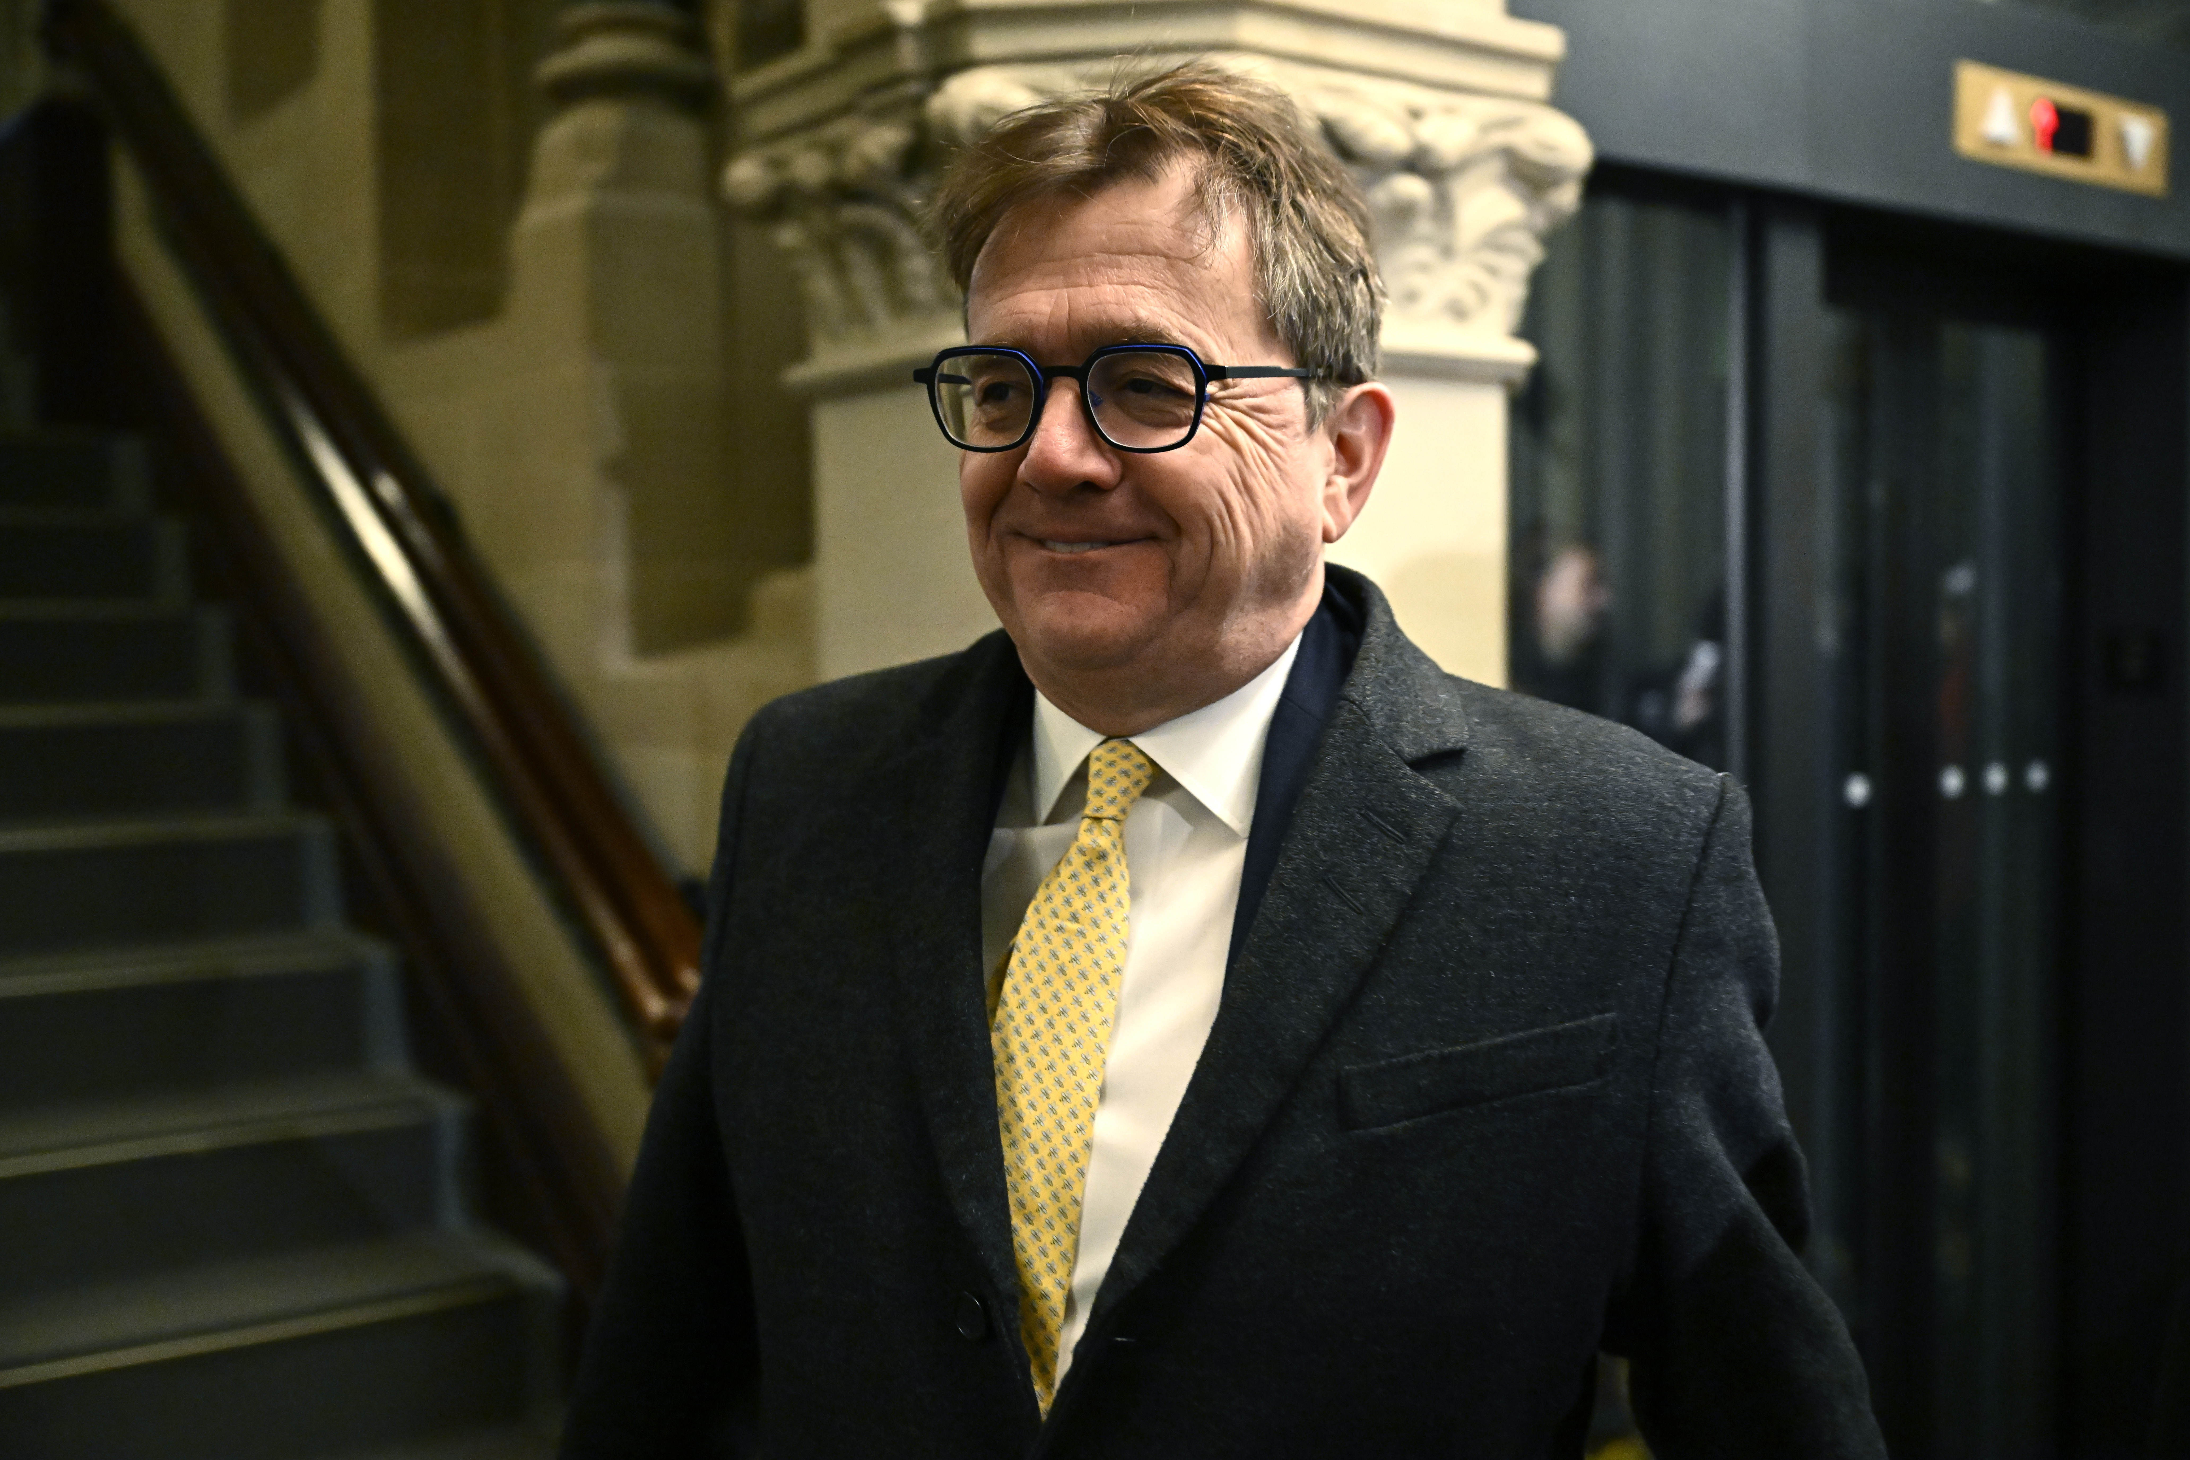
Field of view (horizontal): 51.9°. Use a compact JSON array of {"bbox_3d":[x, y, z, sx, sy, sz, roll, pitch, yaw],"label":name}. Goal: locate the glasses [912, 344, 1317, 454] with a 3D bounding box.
[{"bbox_3d":[0.020,-0.143,0.993,0.146,0.048,0.143,4,9,28],"label":"glasses"}]

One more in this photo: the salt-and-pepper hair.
[{"bbox_3d":[0.034,-0.203,1.025,0.185,0.190,0.198,4,9,28],"label":"salt-and-pepper hair"}]

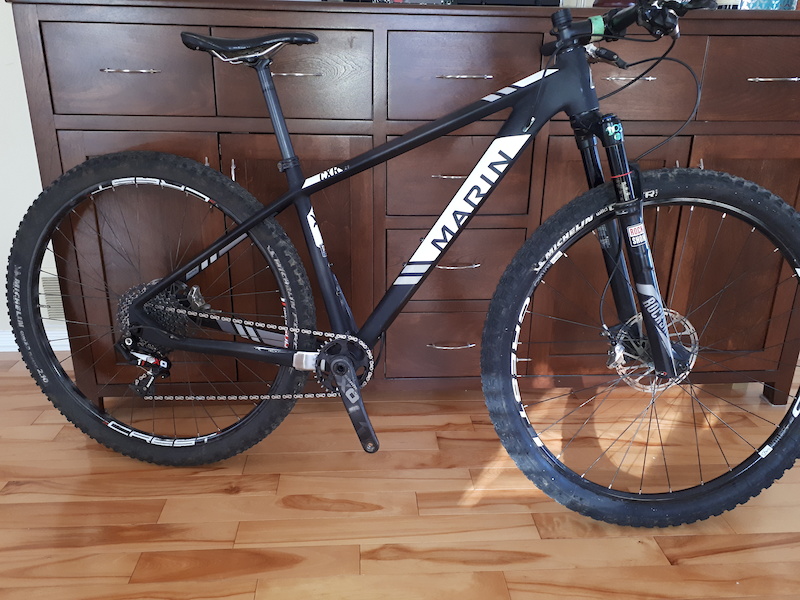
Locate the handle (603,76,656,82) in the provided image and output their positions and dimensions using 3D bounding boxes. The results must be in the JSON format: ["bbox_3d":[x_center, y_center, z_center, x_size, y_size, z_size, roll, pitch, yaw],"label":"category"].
[{"bbox_3d":[0.542,-0.520,1.469,0.133,0.011,0.029,-1,19,-4],"label":"handle"}]

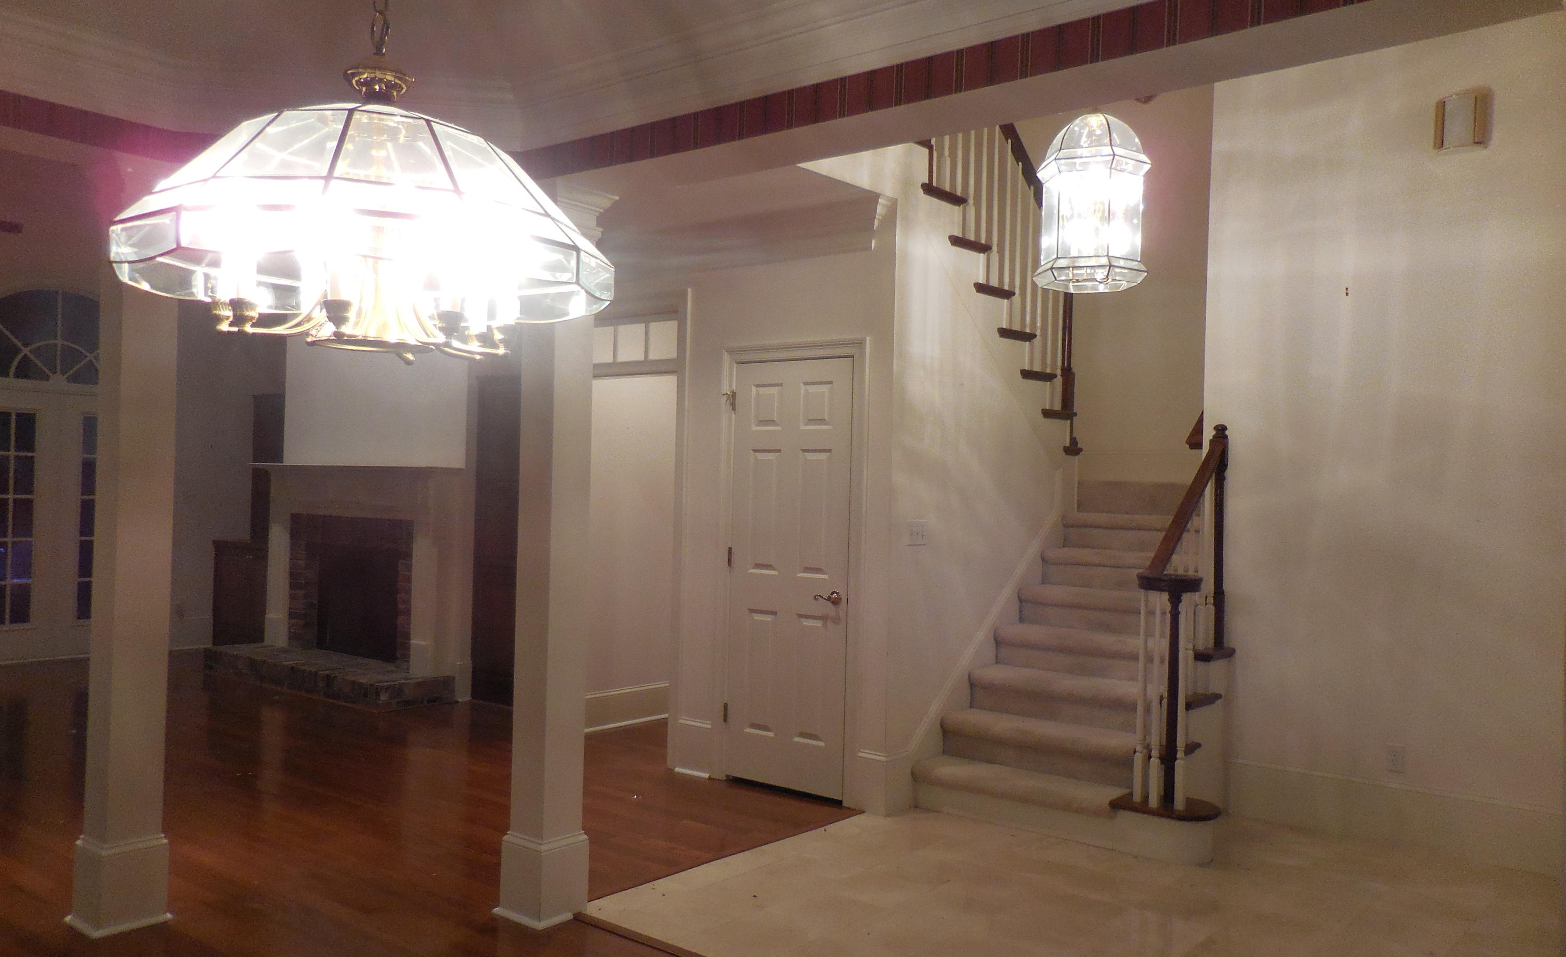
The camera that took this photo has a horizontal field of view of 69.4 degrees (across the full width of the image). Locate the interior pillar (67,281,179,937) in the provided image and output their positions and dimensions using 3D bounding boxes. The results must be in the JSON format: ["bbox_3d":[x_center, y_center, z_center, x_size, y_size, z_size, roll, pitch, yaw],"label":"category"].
[{"bbox_3d":[-2.098,0.207,3.660,0.250,2.420,0.250,0,-2,38],"label":"interior pillar"}]

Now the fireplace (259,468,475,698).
[{"bbox_3d":[-3.128,0.678,8.251,2.330,1.530,0.440,0,-2,38],"label":"fireplace"}]

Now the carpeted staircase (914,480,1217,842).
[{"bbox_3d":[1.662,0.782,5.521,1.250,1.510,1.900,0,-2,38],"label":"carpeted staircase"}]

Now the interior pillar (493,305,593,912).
[{"bbox_3d":[-0.769,0.238,3.799,0.250,2.420,0.250,0,-2,38],"label":"interior pillar"}]

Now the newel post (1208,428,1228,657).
[{"bbox_3d":[2.005,0.270,5.214,0.075,1.045,0.075,0,-2,38],"label":"newel post"}]

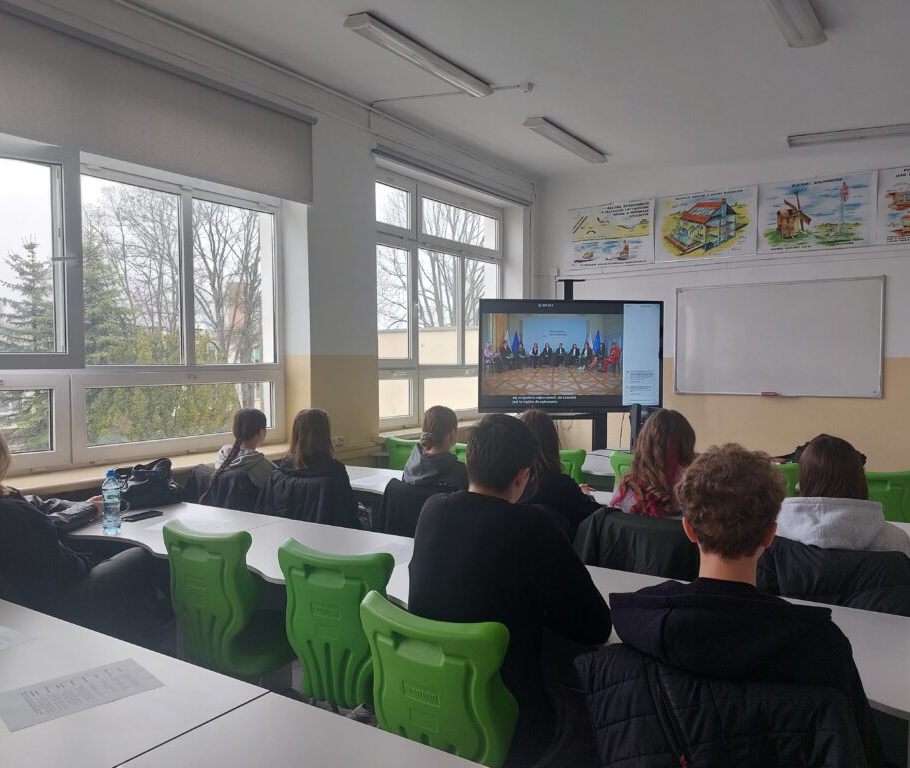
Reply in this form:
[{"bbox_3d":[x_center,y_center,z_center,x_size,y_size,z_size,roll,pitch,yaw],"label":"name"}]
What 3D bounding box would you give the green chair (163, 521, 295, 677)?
[{"bbox_3d":[-0.754,0.943,2.716,0.440,0.850,0.520,1,2,28],"label":"green chair"}]

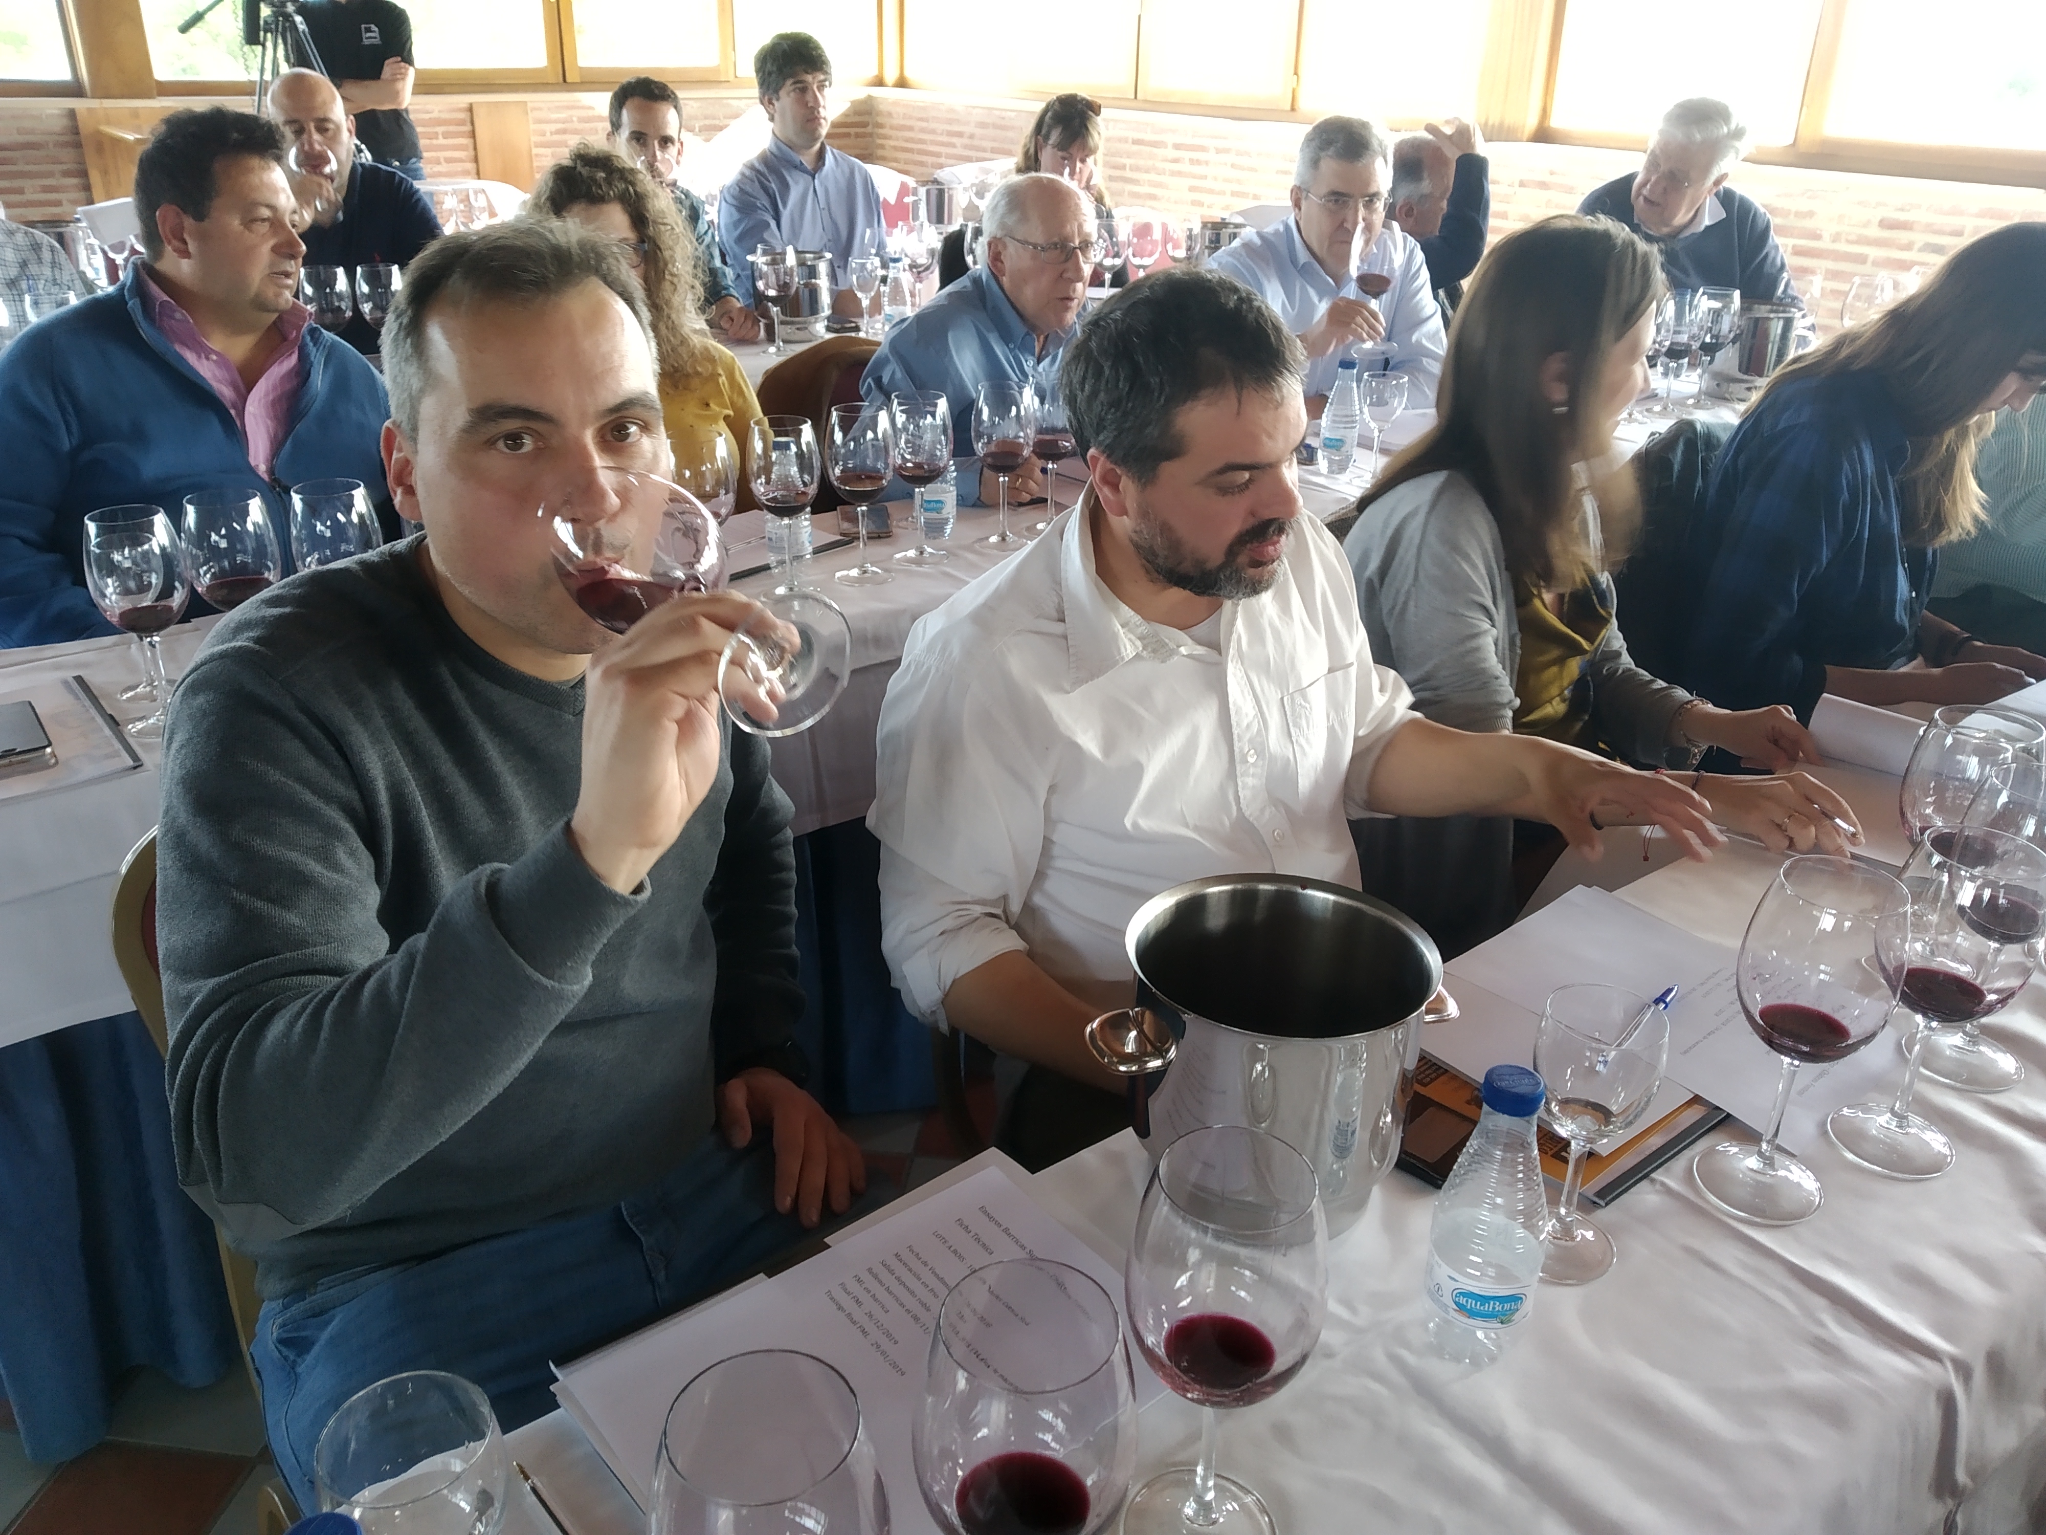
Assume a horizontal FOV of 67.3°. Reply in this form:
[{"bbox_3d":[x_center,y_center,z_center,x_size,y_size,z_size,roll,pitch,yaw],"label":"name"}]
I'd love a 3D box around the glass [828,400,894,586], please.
[{"bbox_3d":[-0.212,-0.358,2.024,0.088,0.224,0.088,1,26,0],"label":"glass"}]

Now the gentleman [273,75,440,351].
[{"bbox_3d":[-1.459,-0.841,3.432,0.580,1.300,0.820,-9,28,-21],"label":"gentleman"}]

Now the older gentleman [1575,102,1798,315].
[{"bbox_3d":[1.441,-0.824,3.538,0.600,1.300,0.820,5,26,8],"label":"older gentleman"}]

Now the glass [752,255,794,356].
[{"bbox_3d":[-0.528,-1.001,3.301,0.092,0.224,0.092,-3,26,-8],"label":"glass"}]

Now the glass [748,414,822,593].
[{"bbox_3d":[-0.297,-0.321,1.930,0.092,0.224,0.092,-3,26,-8],"label":"glass"}]

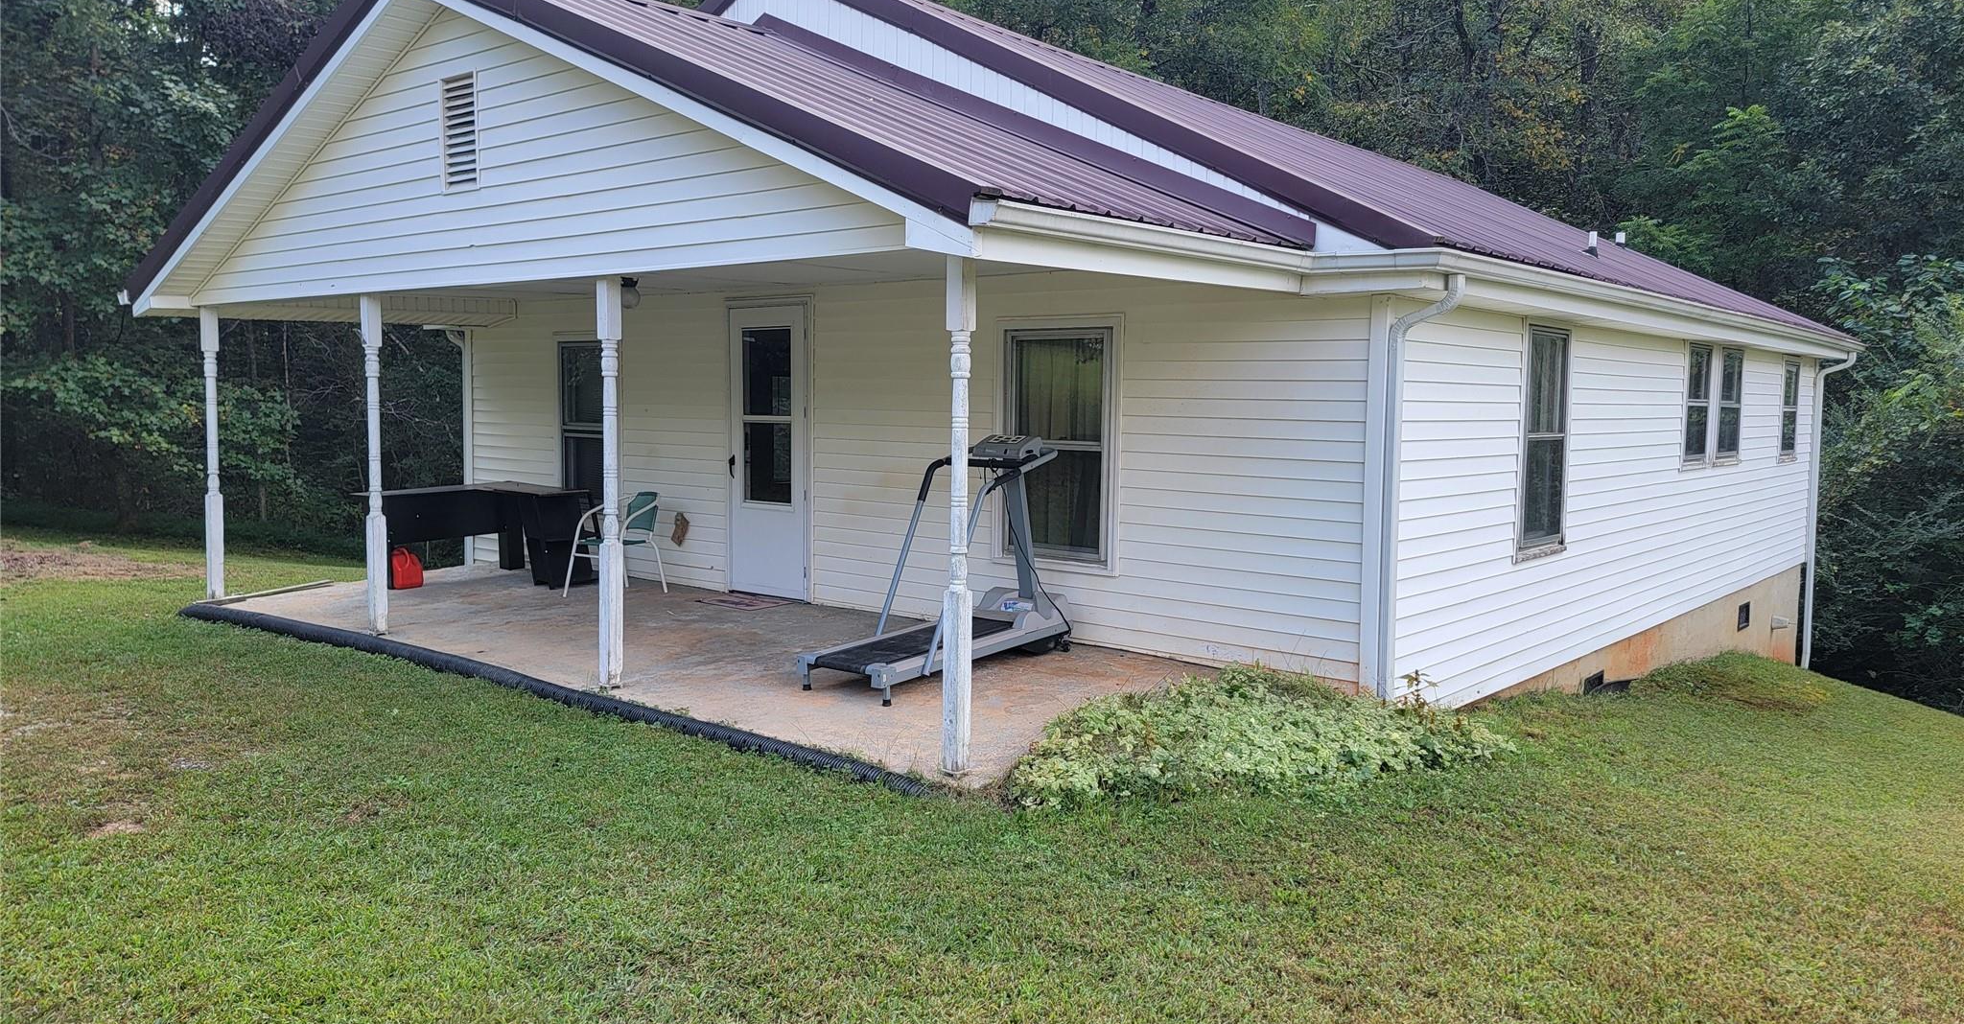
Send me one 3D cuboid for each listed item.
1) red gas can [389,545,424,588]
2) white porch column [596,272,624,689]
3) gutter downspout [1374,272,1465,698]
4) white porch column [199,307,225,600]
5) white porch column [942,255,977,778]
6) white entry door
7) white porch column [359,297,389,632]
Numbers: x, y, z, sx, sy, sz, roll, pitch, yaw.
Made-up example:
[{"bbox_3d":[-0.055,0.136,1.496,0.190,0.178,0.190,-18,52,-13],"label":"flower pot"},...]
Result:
[{"bbox_3d":[-4.403,0.430,10.422,0.170,0.285,0.205,5,7,40],"label":"red gas can"},{"bbox_3d":[-1.904,-0.134,6.955,0.087,2.097,0.087,5,7,40],"label":"white porch column"},{"bbox_3d":[2.135,-0.076,6.659,0.330,2.140,0.085,5,7,40],"label":"gutter downspout"},{"bbox_3d":[-5.567,-0.417,9.857,0.087,2.127,0.087,5,7,40],"label":"white porch column"},{"bbox_3d":[-0.097,0.017,5.451,0.087,2.072,0.087,5,7,40],"label":"white porch column"},{"bbox_3d":[-1.538,-0.424,9.737,0.830,2.069,0.060,5,7,40],"label":"white entry door"},{"bbox_3d":[-3.747,-0.284,8.404,0.087,2.090,0.087,5,7,40],"label":"white porch column"}]

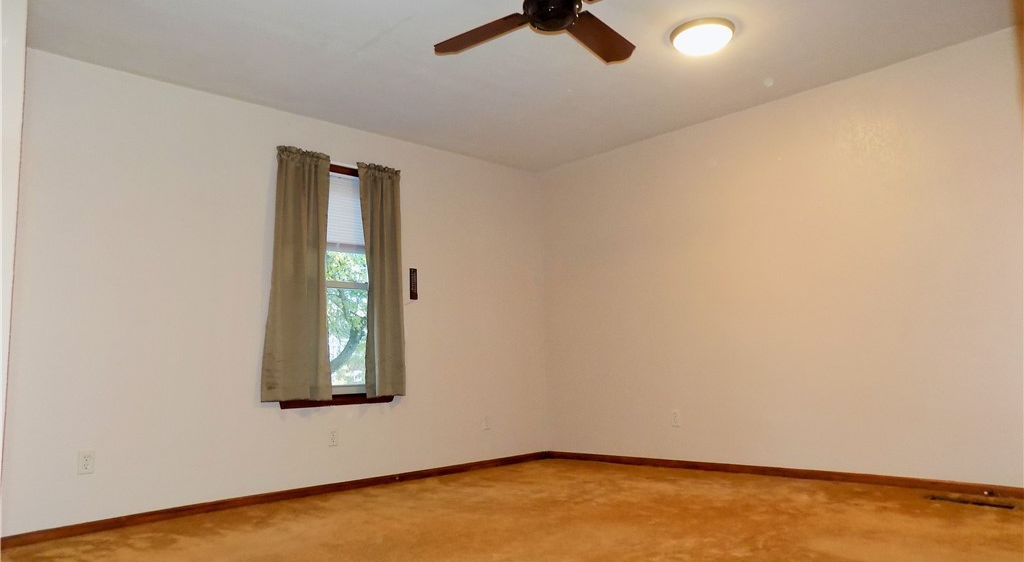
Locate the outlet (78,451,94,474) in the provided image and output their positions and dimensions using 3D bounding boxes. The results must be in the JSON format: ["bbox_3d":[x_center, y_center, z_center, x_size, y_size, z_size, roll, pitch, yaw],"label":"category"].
[{"bbox_3d":[-2.116,0.907,3.385,0.070,0.115,0.009,5,-10,-44],"label":"outlet"}]

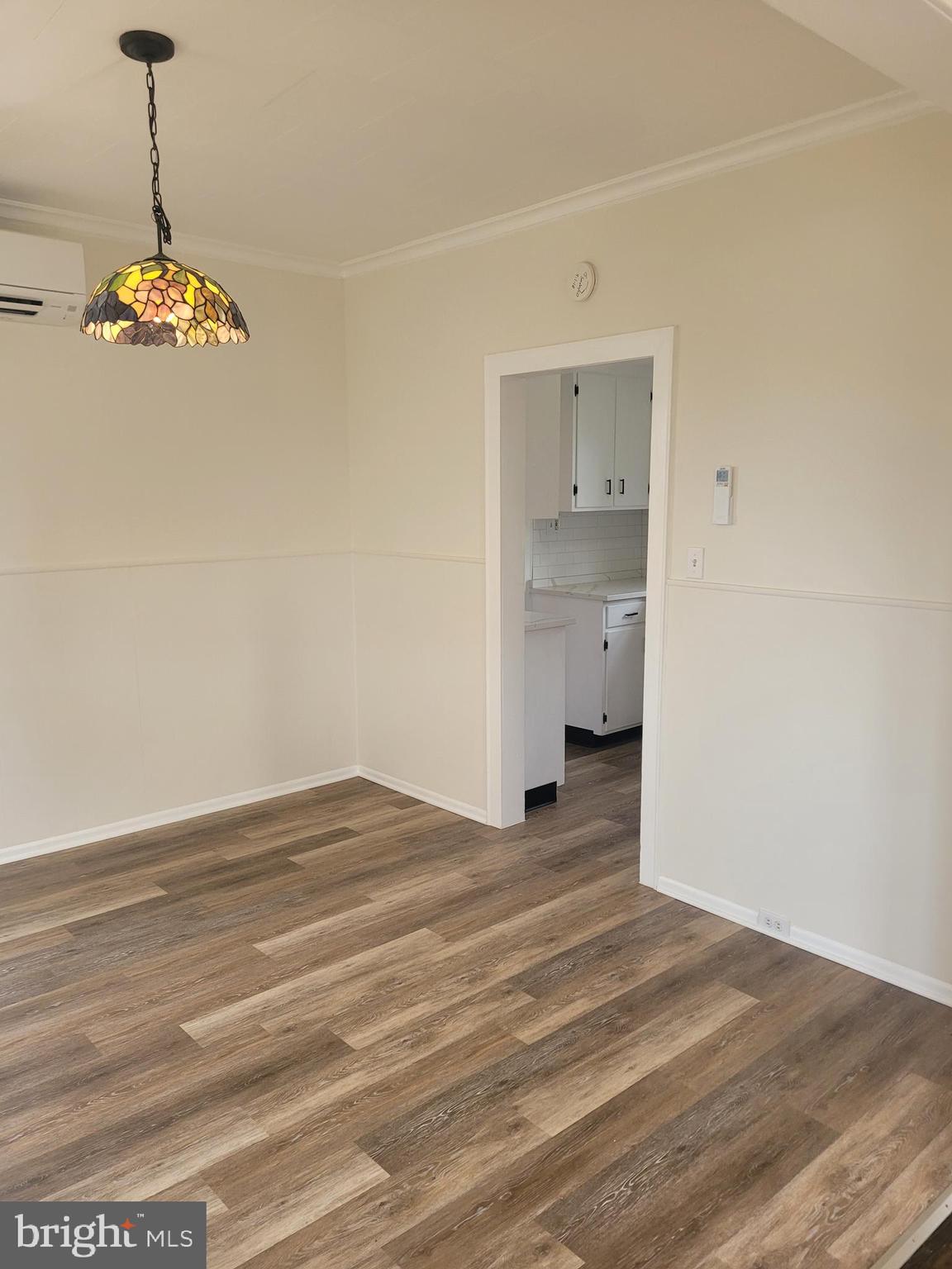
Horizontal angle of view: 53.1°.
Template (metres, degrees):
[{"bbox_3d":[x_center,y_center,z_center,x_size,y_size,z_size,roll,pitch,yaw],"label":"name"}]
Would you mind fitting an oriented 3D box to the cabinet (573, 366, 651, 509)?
[{"bbox_3d":[0.744,-1.207,5.898,0.780,0.870,0.330,-8,12,-41],"label":"cabinet"}]

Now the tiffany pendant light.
[{"bbox_3d":[-0.788,-1.095,2.359,0.406,0.684,0.406,-8,12,-41],"label":"tiffany pendant light"}]

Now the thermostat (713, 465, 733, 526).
[{"bbox_3d":[0.843,-0.473,3.244,0.025,0.191,0.058,-8,12,-41],"label":"thermostat"}]

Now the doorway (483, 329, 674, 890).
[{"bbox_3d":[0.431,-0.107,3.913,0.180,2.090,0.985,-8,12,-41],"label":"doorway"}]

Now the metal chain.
[{"bbox_3d":[-0.780,-1.163,2.349,0.040,0.450,0.045,-8,12,-41],"label":"metal chain"}]

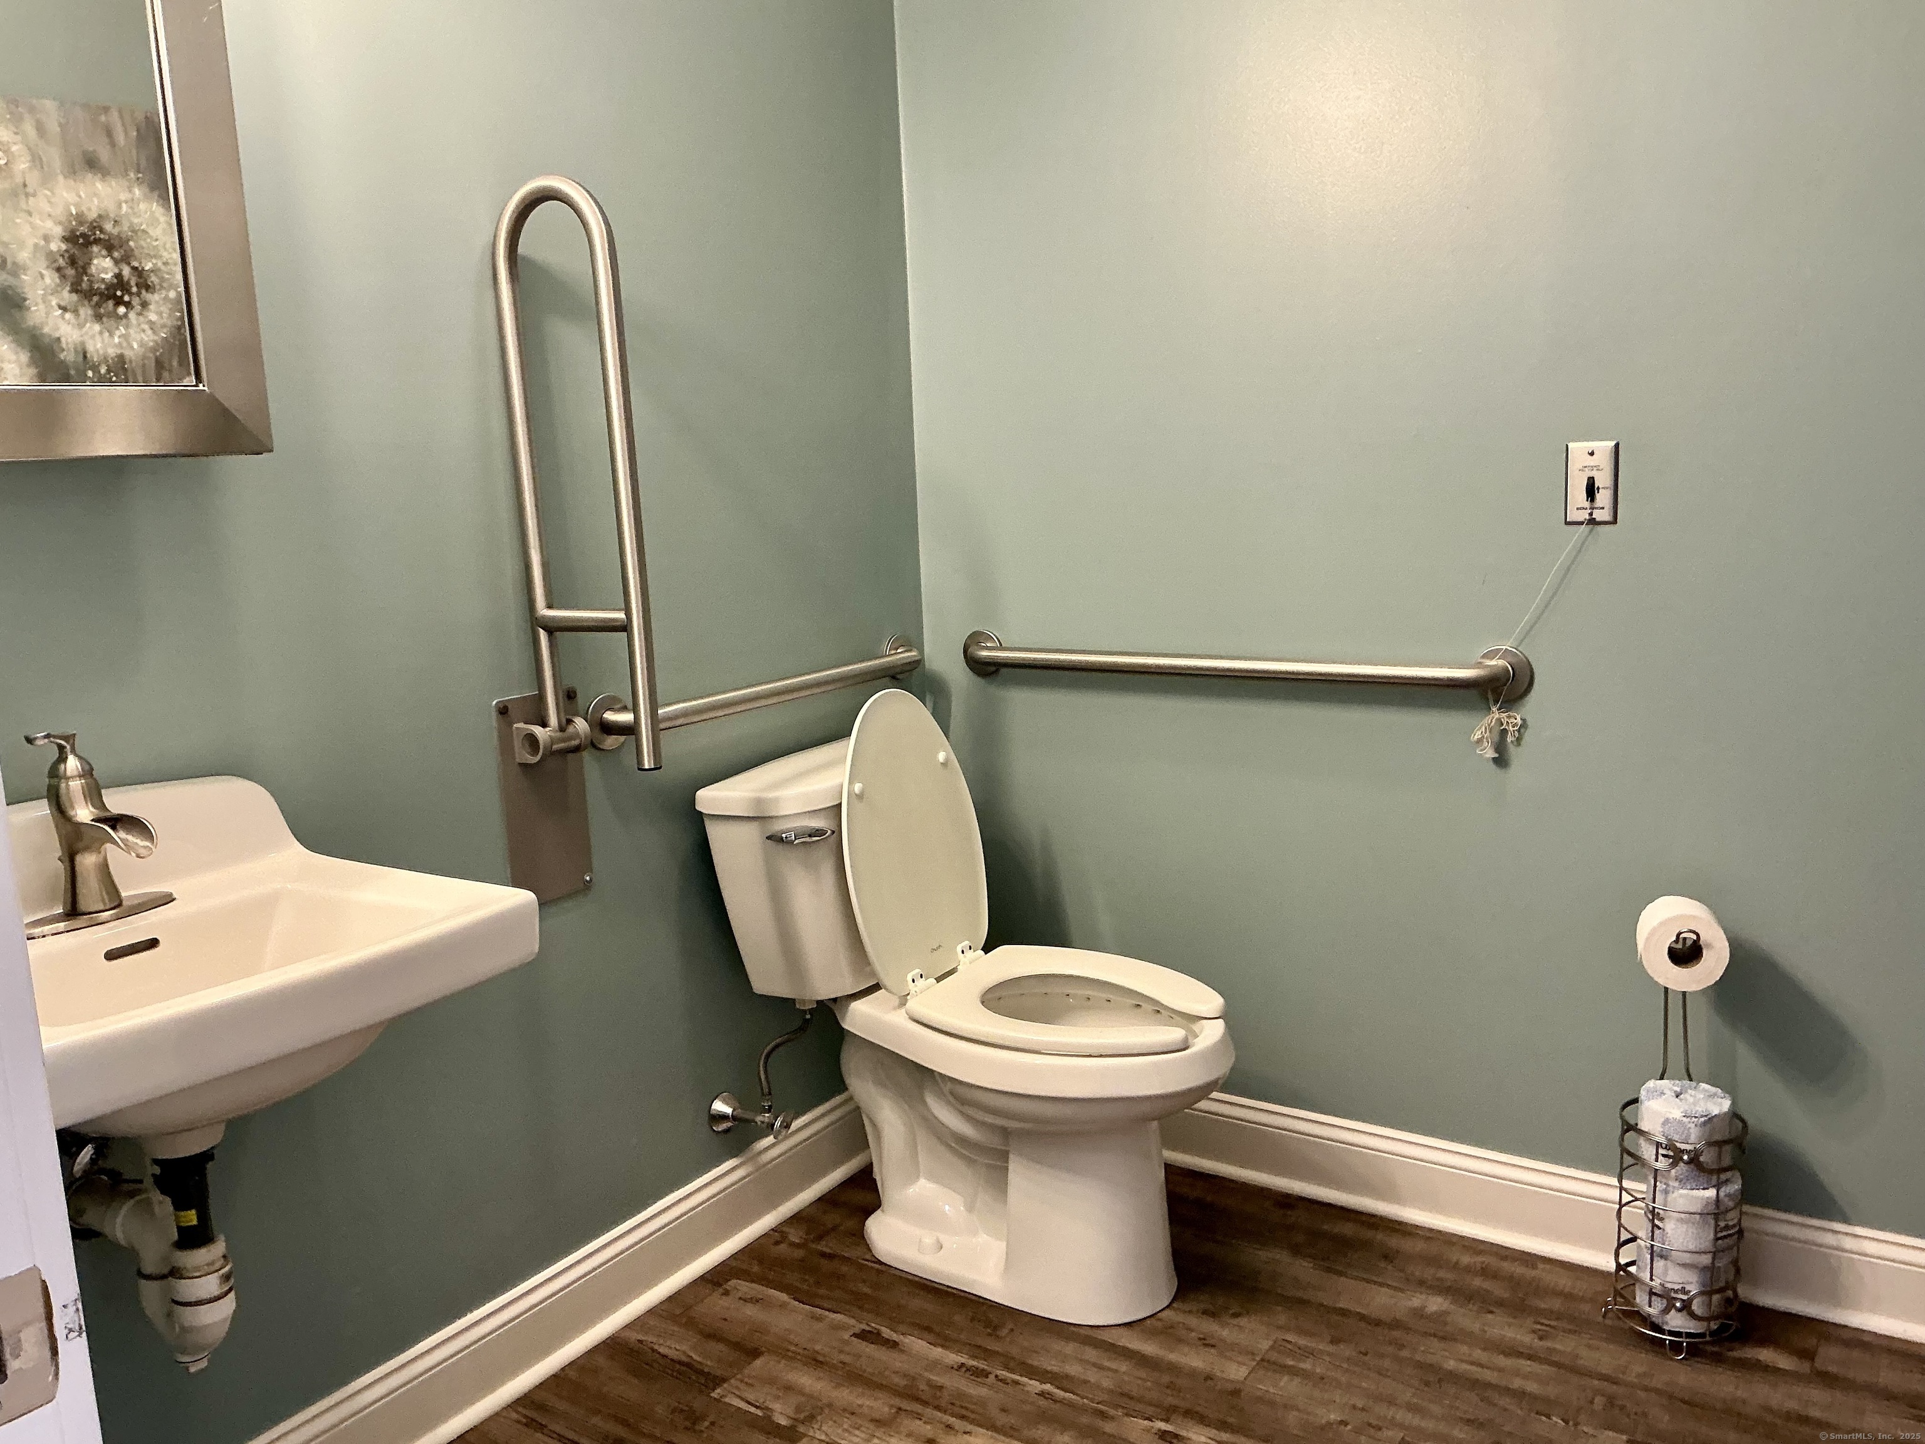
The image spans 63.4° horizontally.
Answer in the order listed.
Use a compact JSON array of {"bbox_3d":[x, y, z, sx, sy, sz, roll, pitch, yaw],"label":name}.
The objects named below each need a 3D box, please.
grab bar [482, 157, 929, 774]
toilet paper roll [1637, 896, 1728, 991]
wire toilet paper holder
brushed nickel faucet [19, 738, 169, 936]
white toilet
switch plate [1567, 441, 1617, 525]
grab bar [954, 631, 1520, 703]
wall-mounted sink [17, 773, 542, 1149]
[{"bbox_3d":[-0.264,-0.369,2.325,0.239,0.747,0.904,4,12,34],"label":"grab bar"},{"bbox_3d":[0.974,0.301,2.106,0.106,0.106,0.101,0,10,16],"label":"toilet paper roll"},{"bbox_3d":[0.981,0.553,2.126,0.176,0.573,0.176,1,10,20],"label":"wire toilet paper holder"},{"bbox_3d":[-0.833,0.102,1.495,0.204,0.189,0.161,4,12,34],"label":"brushed nickel faucet"},{"bbox_3d":[0.052,0.392,2.375,0.759,0.884,0.452,4,12,34],"label":"white toilet"},{"bbox_3d":[0.876,-0.334,2.171,0.069,0.116,0.014,4,12,34],"label":"switch plate"},{"bbox_3d":[0.397,-0.090,2.507,0.997,0.080,0.075,4,12,34],"label":"grab bar"},{"bbox_3d":[-0.744,0.265,1.469,0.460,0.339,0.509,4,12,34],"label":"wall-mounted sink"}]

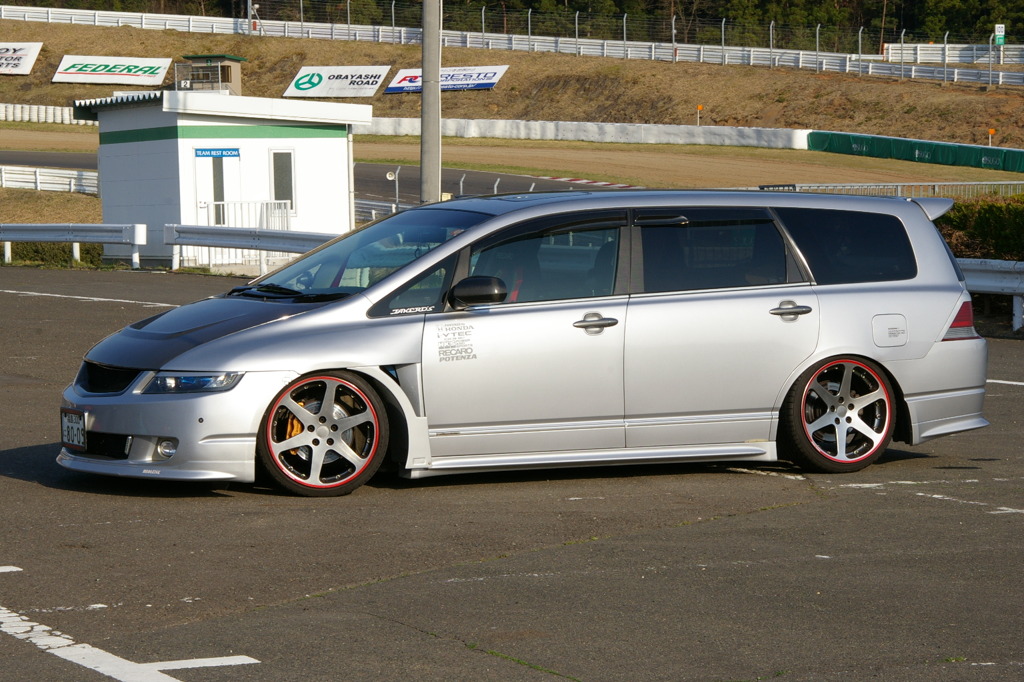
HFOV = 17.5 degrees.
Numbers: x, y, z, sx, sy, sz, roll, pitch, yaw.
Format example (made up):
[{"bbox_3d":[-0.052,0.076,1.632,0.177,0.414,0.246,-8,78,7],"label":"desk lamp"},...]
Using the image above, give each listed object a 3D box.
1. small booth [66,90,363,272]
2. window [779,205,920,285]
[{"bbox_3d":[-5.303,-2.944,61.204,3.949,3.071,4.826,-2,3,-26],"label":"small booth"},{"bbox_3d":[1.677,-0.474,16.722,0.758,0.407,0.070,0,-18,-28],"label":"window"}]

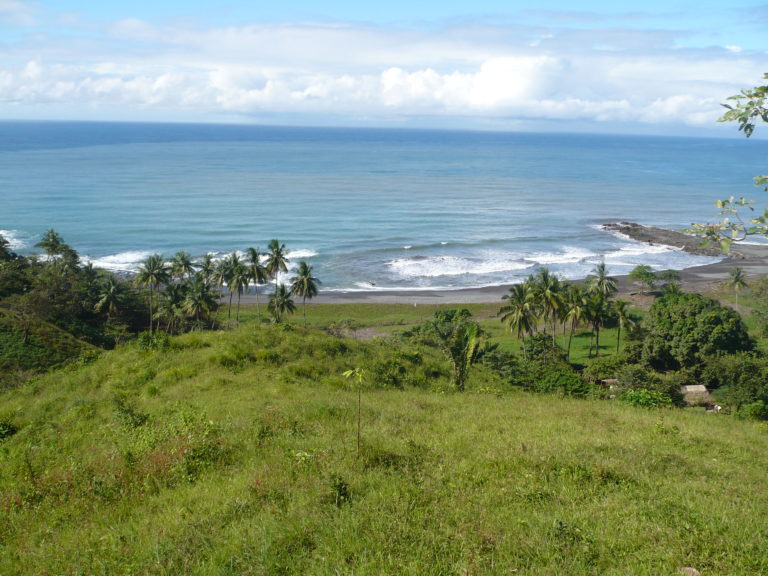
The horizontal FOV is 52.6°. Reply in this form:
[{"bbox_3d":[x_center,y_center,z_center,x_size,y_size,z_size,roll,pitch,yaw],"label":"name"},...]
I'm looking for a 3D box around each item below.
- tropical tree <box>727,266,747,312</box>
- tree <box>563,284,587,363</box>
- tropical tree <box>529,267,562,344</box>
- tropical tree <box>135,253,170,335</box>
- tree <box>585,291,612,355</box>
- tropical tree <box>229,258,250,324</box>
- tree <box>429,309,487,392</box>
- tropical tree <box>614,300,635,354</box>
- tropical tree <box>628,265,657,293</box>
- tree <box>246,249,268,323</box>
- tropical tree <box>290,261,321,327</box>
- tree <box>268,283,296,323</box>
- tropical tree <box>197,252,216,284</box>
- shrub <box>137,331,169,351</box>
[{"bbox_3d":[92.967,0.297,203.635,5.280,12.050,5.280,1,12,0],"label":"tropical tree"},{"bbox_3d":[38.320,7.064,154.978,5.440,15.840,5.440,1,12,0],"label":"tree"},{"bbox_3d":[29.620,3.940,139.190,5.800,15.830,5.510,1,12,0],"label":"tropical tree"},{"bbox_3d":[-43.130,1.650,143.000,6.330,15.830,6.010,1,12,0],"label":"tropical tree"},{"bbox_3d":[38.150,6.410,137.070,4.630,12.190,4.400,1,12,0],"label":"tree"},{"bbox_3d":[-32.977,1.093,176.596,5.280,15.800,5.280,1,12,0],"label":"tropical tree"},{"bbox_3d":[5.507,4.725,57.402,4.180,5.990,3.970,1,12,0],"label":"tree"},{"bbox_3d":[49.925,7.964,161.865,4.620,11.820,4.620,1,12,0],"label":"tropical tree"},{"bbox_3d":[74.747,-2.586,224.529,8.130,8.540,8.130,1,12,0],"label":"tropical tree"},{"bbox_3d":[-25.320,-0.420,154.850,4.430,15.870,4.210,1,12,0],"label":"tree"},{"bbox_3d":[-17.809,1.656,176.165,6.870,15.540,6.870,1,12,0],"label":"tropical tree"},{"bbox_3d":[-20.520,3.050,156.800,5.680,8.490,5.400,1,12,0],"label":"tree"},{"bbox_3d":[-35.780,-0.040,155.750,4.050,14.330,3.850,1,12,0],"label":"tropical tree"},{"bbox_3d":[-12.810,2.900,43.180,1.770,1.140,1.680,1,12,0],"label":"shrub"}]

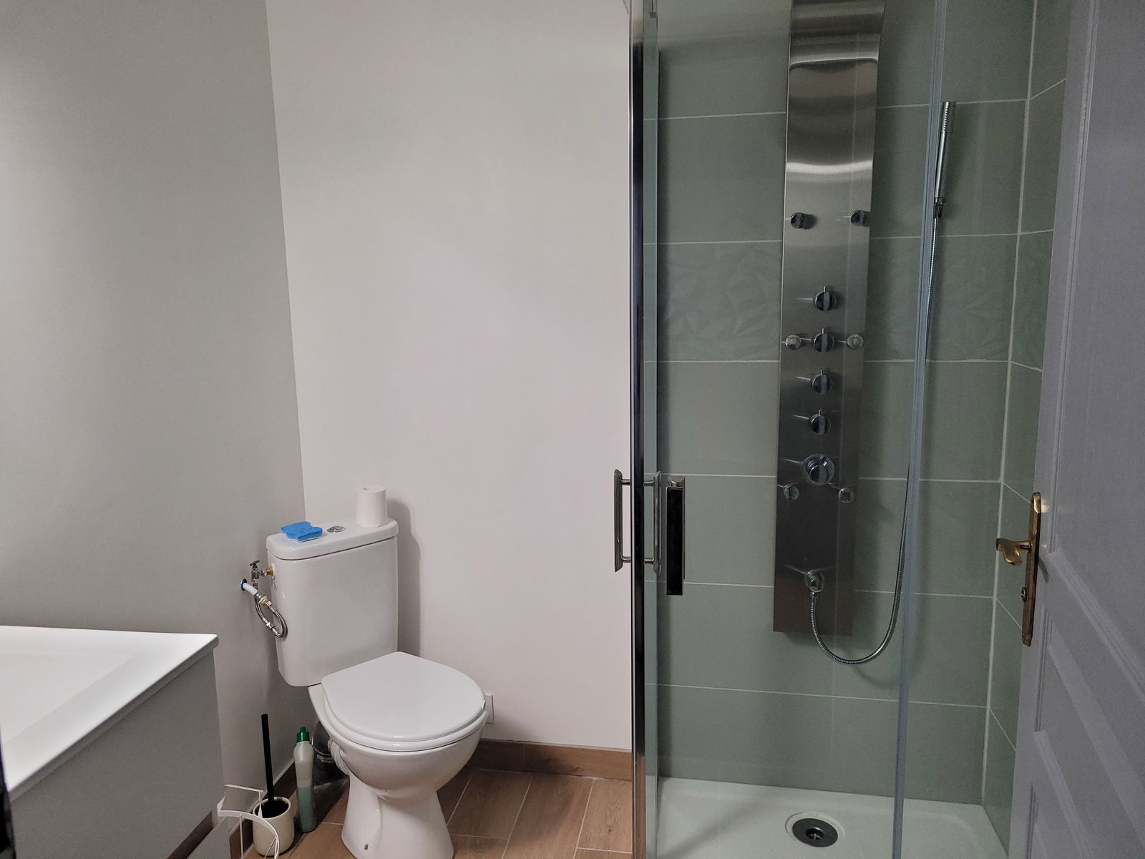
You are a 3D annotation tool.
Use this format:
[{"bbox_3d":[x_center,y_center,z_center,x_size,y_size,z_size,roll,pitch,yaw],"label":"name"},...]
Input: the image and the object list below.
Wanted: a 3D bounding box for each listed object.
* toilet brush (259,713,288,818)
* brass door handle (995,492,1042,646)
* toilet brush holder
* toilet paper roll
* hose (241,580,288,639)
[{"bbox_3d":[-0.759,0.876,2.158,0.072,0.347,0.072,1,9,10],"label":"toilet brush"},{"bbox_3d":[0.603,0.202,1.167,0.053,0.218,0.115,2,10,18],"label":"brass door handle"},{"bbox_3d":[-0.757,1.005,2.179,0.096,0.105,0.096,1,9,10],"label":"toilet brush holder"},{"bbox_3d":[-0.545,0.209,2.333,0.081,0.094,0.081,-1,9,0],"label":"toilet paper roll"},{"bbox_3d":[-0.771,0.448,2.147,0.120,0.138,0.075,1,9,10],"label":"hose"}]

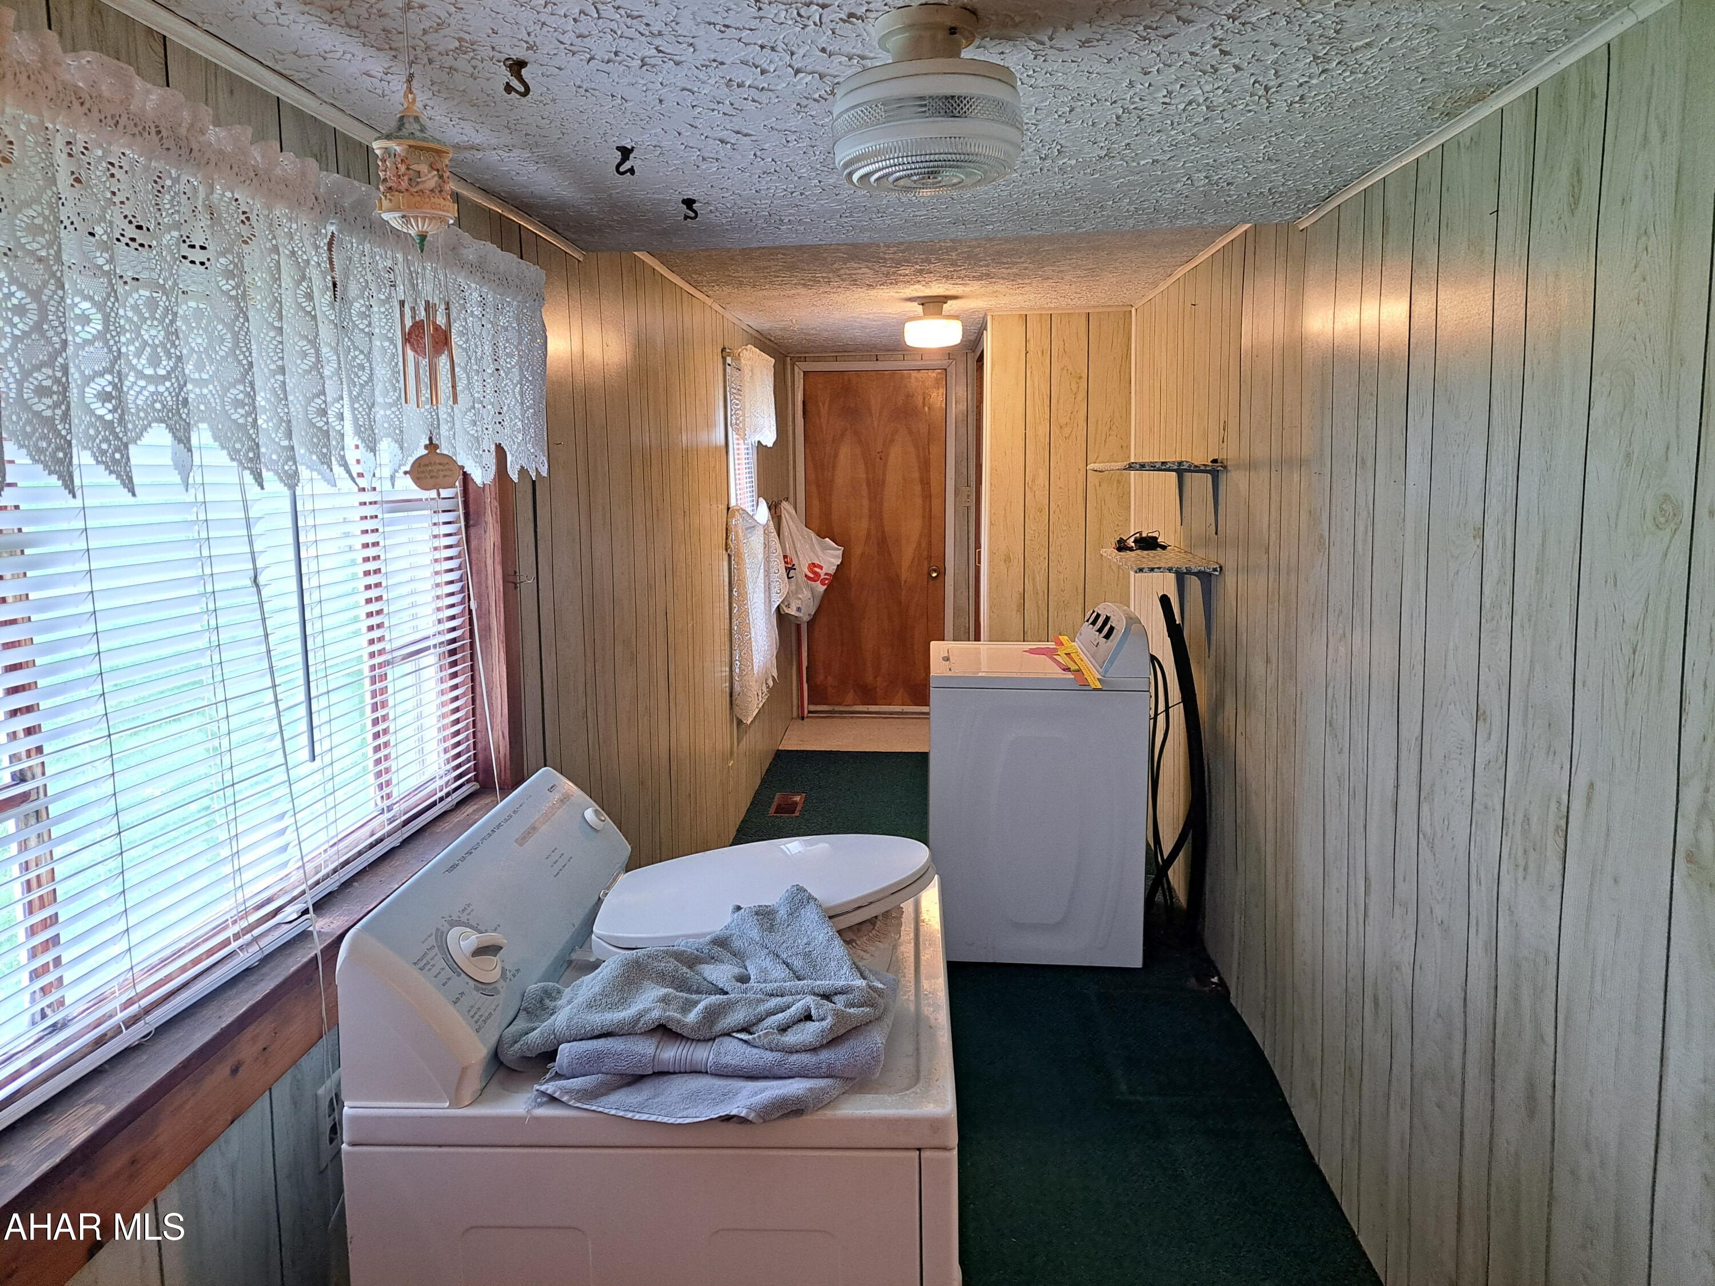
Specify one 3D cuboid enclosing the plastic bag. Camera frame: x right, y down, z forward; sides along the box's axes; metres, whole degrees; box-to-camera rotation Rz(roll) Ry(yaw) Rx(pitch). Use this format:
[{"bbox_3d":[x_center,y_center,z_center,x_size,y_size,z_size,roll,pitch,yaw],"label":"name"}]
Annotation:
[{"bbox_3d":[-0.250,-0.451,6.552,0.340,0.675,0.330,-1,9,4],"label":"plastic bag"}]

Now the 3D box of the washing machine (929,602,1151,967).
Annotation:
[{"bbox_3d":[0.568,0.400,3.875,0.650,1.120,0.670,-1,9,4],"label":"washing machine"}]

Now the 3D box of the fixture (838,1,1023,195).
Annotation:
[{"bbox_3d":[0.085,-0.654,1.440,0.233,0.178,0.232,-1,9,4],"label":"fixture"}]

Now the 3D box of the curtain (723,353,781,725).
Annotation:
[{"bbox_3d":[-0.449,-0.525,5.602,0.130,1.640,1.060,0,9,4],"label":"curtain"}]

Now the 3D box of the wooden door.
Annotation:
[{"bbox_3d":[0.110,-0.603,7.112,0.836,2.001,0.045,-1,9,4],"label":"wooden door"}]

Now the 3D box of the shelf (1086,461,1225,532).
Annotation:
[{"bbox_3d":[0.947,-0.477,3.836,0.275,0.220,0.830,-1,9,4],"label":"shelf"}]

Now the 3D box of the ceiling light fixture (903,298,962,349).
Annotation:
[{"bbox_3d":[0.302,-1.262,4.705,0.224,0.190,0.225,-1,9,4],"label":"ceiling light fixture"}]

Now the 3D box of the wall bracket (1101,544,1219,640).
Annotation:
[{"bbox_3d":[0.970,-0.159,3.914,0.246,0.275,0.790,-1,9,4],"label":"wall bracket"}]

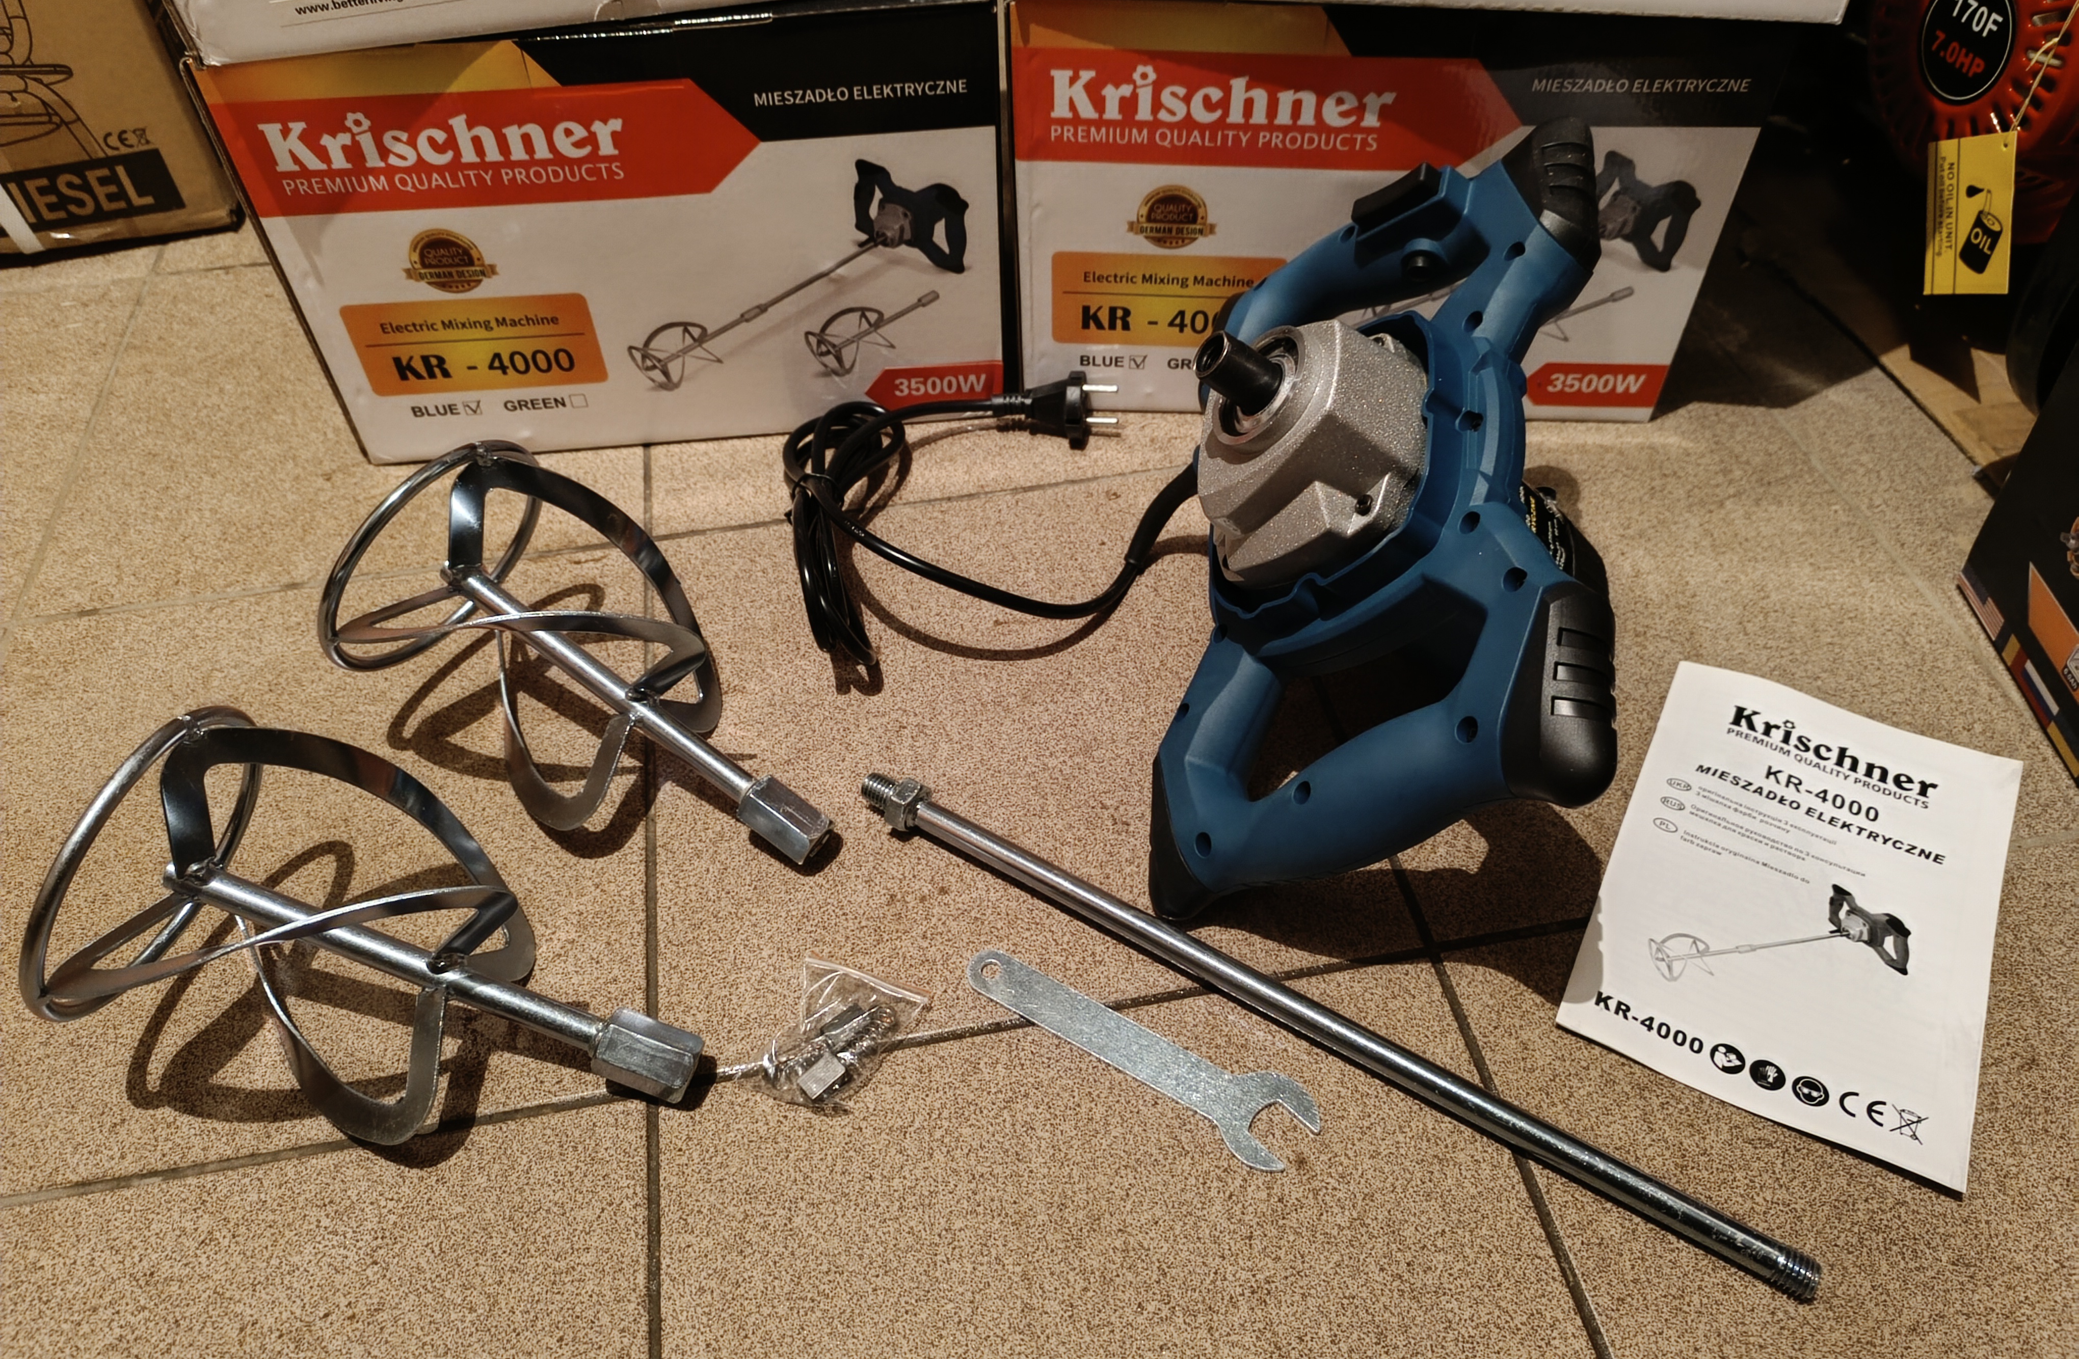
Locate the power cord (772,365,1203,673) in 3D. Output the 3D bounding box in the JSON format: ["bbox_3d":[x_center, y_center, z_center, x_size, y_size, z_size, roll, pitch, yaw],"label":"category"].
[{"bbox_3d":[-0.024,-0.091,0.708,0.200,0.060,0.170,-8,49,-6],"label":"power cord"}]

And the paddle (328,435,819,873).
[{"bbox_3d":[-0.174,0.008,0.606,0.213,0.120,0.120,35,56,5],"label":"paddle"}]

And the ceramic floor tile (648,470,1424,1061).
[{"bbox_3d":[-0.022,0.020,0.656,0.300,0.010,0.300,-8,49,-6],"label":"ceramic floor tile"}]

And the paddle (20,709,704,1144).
[{"bbox_3d":[-0.222,0.105,0.518,0.213,0.120,0.120,23,51,-4],"label":"paddle"}]

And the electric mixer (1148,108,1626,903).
[{"bbox_3d":[0.136,-0.075,0.603,0.195,0.200,0.325,-21,47,42],"label":"electric mixer"}]

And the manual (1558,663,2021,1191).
[{"bbox_3d":[0.312,0.082,0.585,0.147,0.008,0.211,22,53,19],"label":"manual"}]

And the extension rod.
[{"bbox_3d":[0.092,0.123,0.546,0.392,0.022,0.022,25,54,21],"label":"extension rod"}]

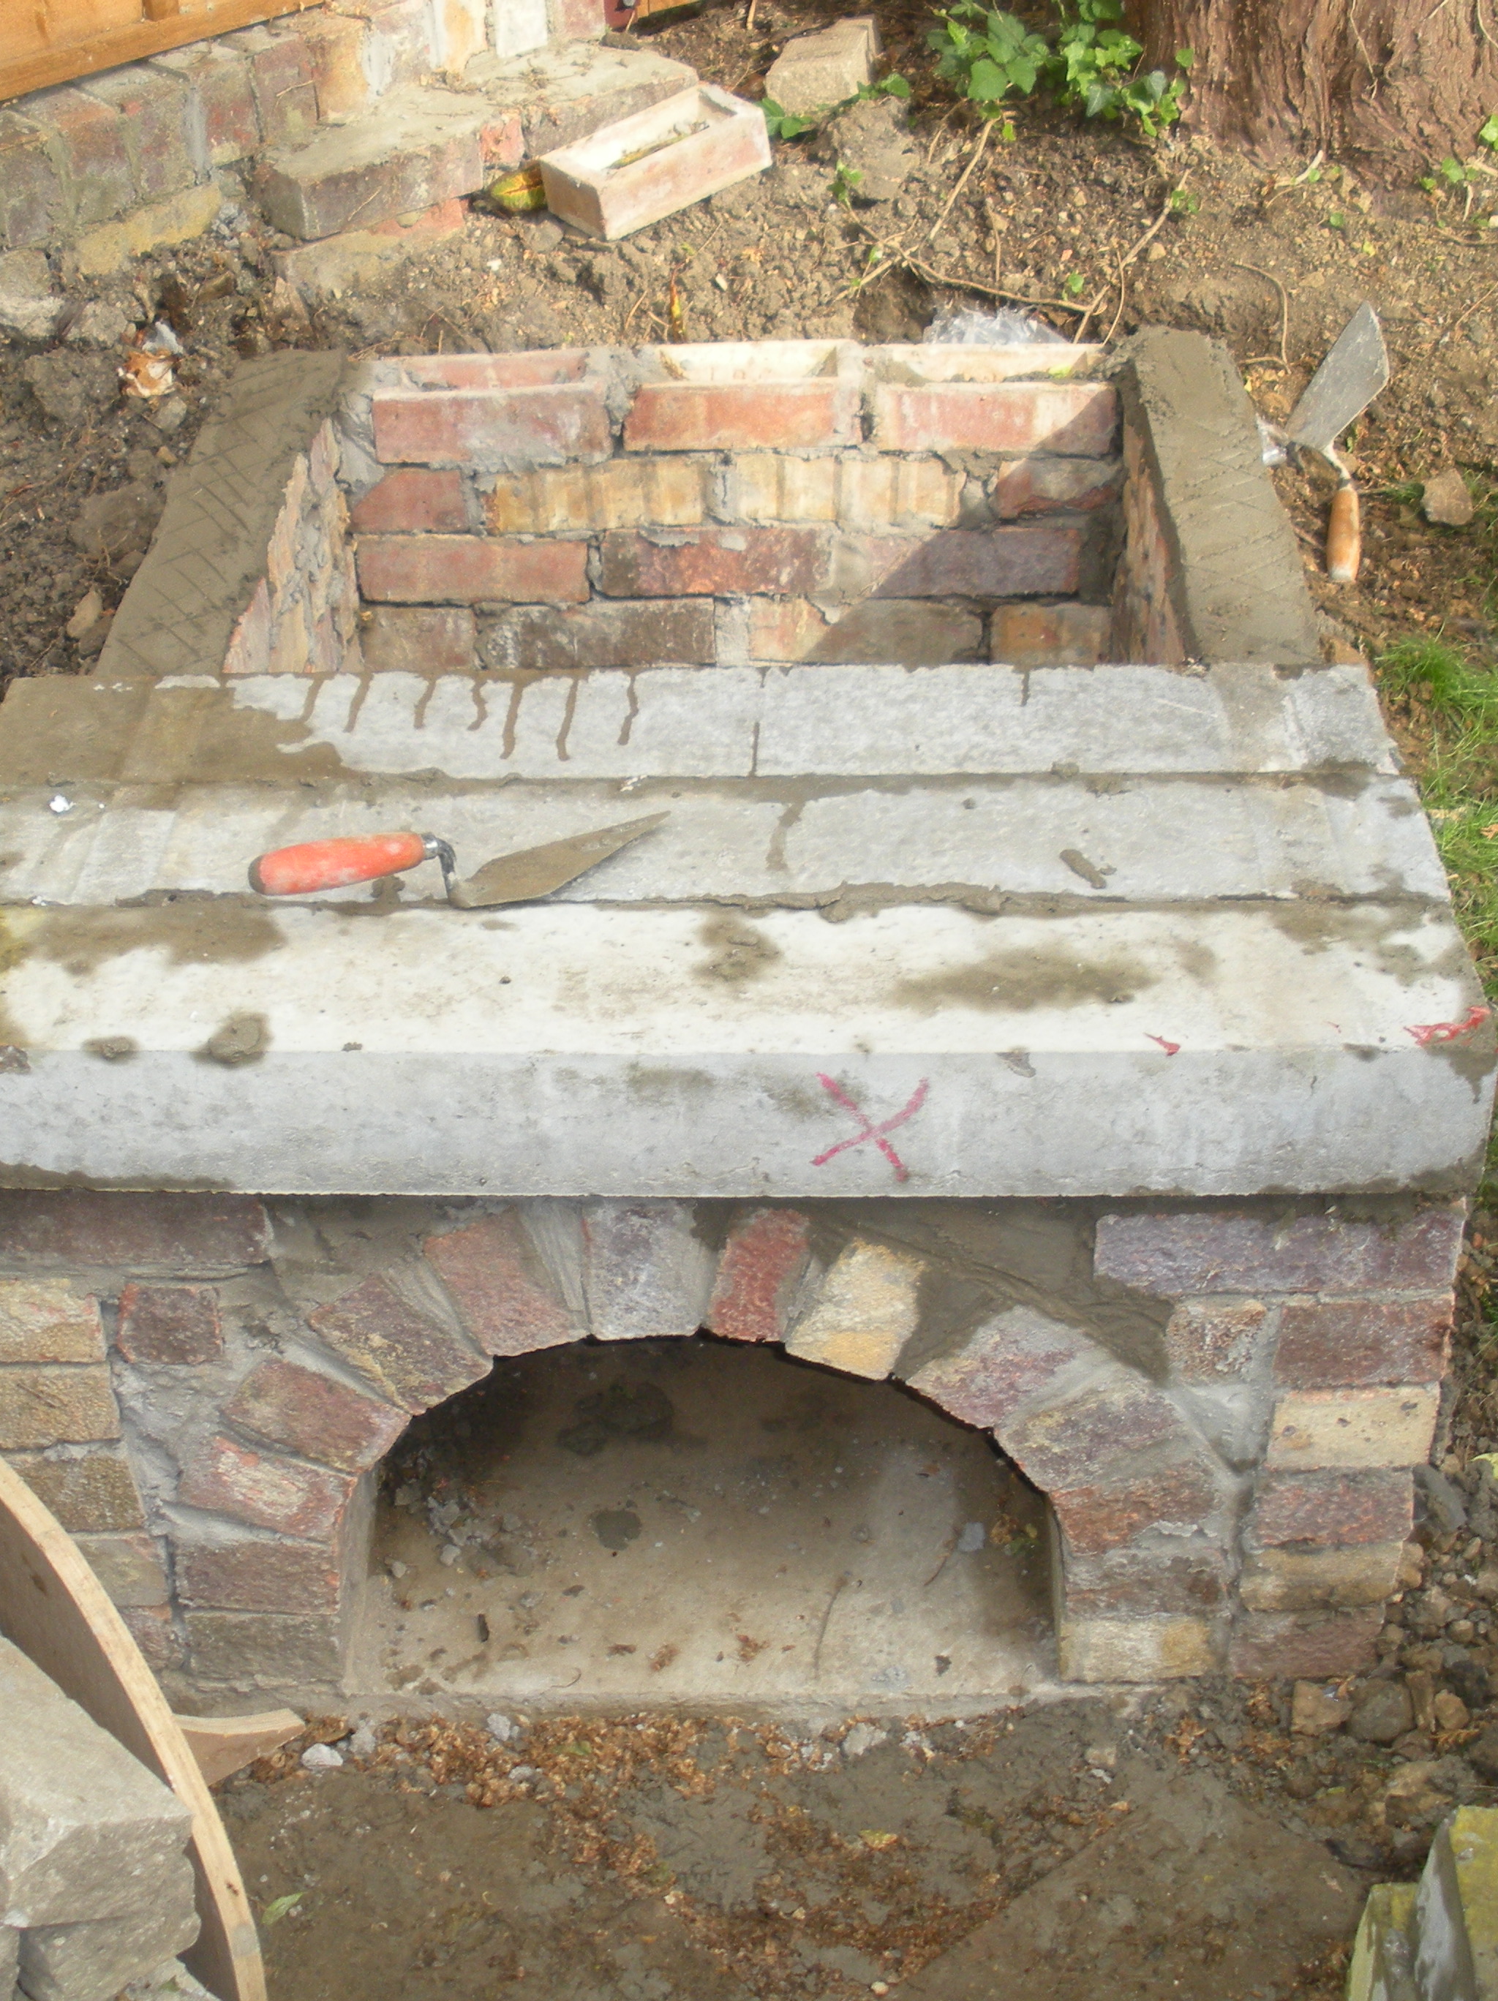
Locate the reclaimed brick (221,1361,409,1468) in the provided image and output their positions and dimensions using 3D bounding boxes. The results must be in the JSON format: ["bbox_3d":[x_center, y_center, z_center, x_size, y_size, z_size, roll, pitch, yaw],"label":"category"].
[{"bbox_3d":[-0.270,0.203,1.831,0.101,0.064,0.200,26,34,-17],"label":"reclaimed brick"}]

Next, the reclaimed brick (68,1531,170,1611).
[{"bbox_3d":[-0.423,0.315,1.847,0.104,0.064,0.175,0,36,0],"label":"reclaimed brick"}]

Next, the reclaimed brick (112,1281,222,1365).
[{"bbox_3d":[-0.352,0.150,1.749,0.064,0.068,0.150,0,39,1],"label":"reclaimed brick"}]

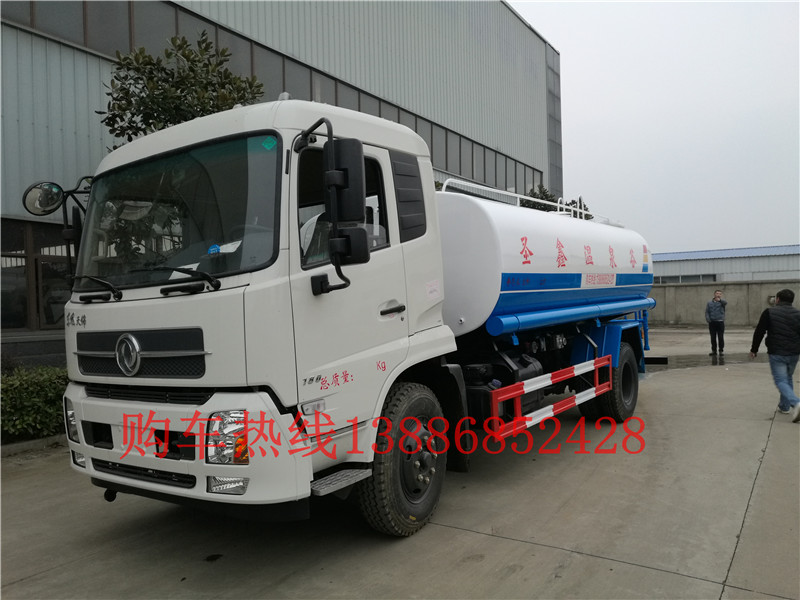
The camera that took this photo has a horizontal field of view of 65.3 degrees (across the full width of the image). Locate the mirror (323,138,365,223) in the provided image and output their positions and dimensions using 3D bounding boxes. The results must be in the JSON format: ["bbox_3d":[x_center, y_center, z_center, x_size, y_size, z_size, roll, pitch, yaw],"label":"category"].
[{"bbox_3d":[-0.310,-0.663,3.460,0.205,0.450,0.110,-3,0,12],"label":"mirror"}]

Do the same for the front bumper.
[{"bbox_3d":[-1.490,0.767,3.828,2.300,0.600,0.420,-1,0,35],"label":"front bumper"}]

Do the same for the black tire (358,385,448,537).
[{"bbox_3d":[0.046,1.087,4.344,0.270,1.010,1.010,-1,0,25],"label":"black tire"}]

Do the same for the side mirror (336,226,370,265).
[{"bbox_3d":[-0.259,-0.303,3.470,0.180,0.210,0.100,-3,0,12],"label":"side mirror"}]

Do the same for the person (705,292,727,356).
[{"bbox_3d":[8.240,0.614,16.300,0.560,1.710,0.360,-2,0,27],"label":"person"}]

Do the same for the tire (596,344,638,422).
[{"bbox_3d":[2.808,1.060,8.012,0.270,1.010,1.010,-1,0,35],"label":"tire"}]

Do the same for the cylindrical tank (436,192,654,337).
[{"bbox_3d":[1.400,-0.360,7.950,2.270,1.430,4.750,-3,0,37],"label":"cylindrical tank"}]

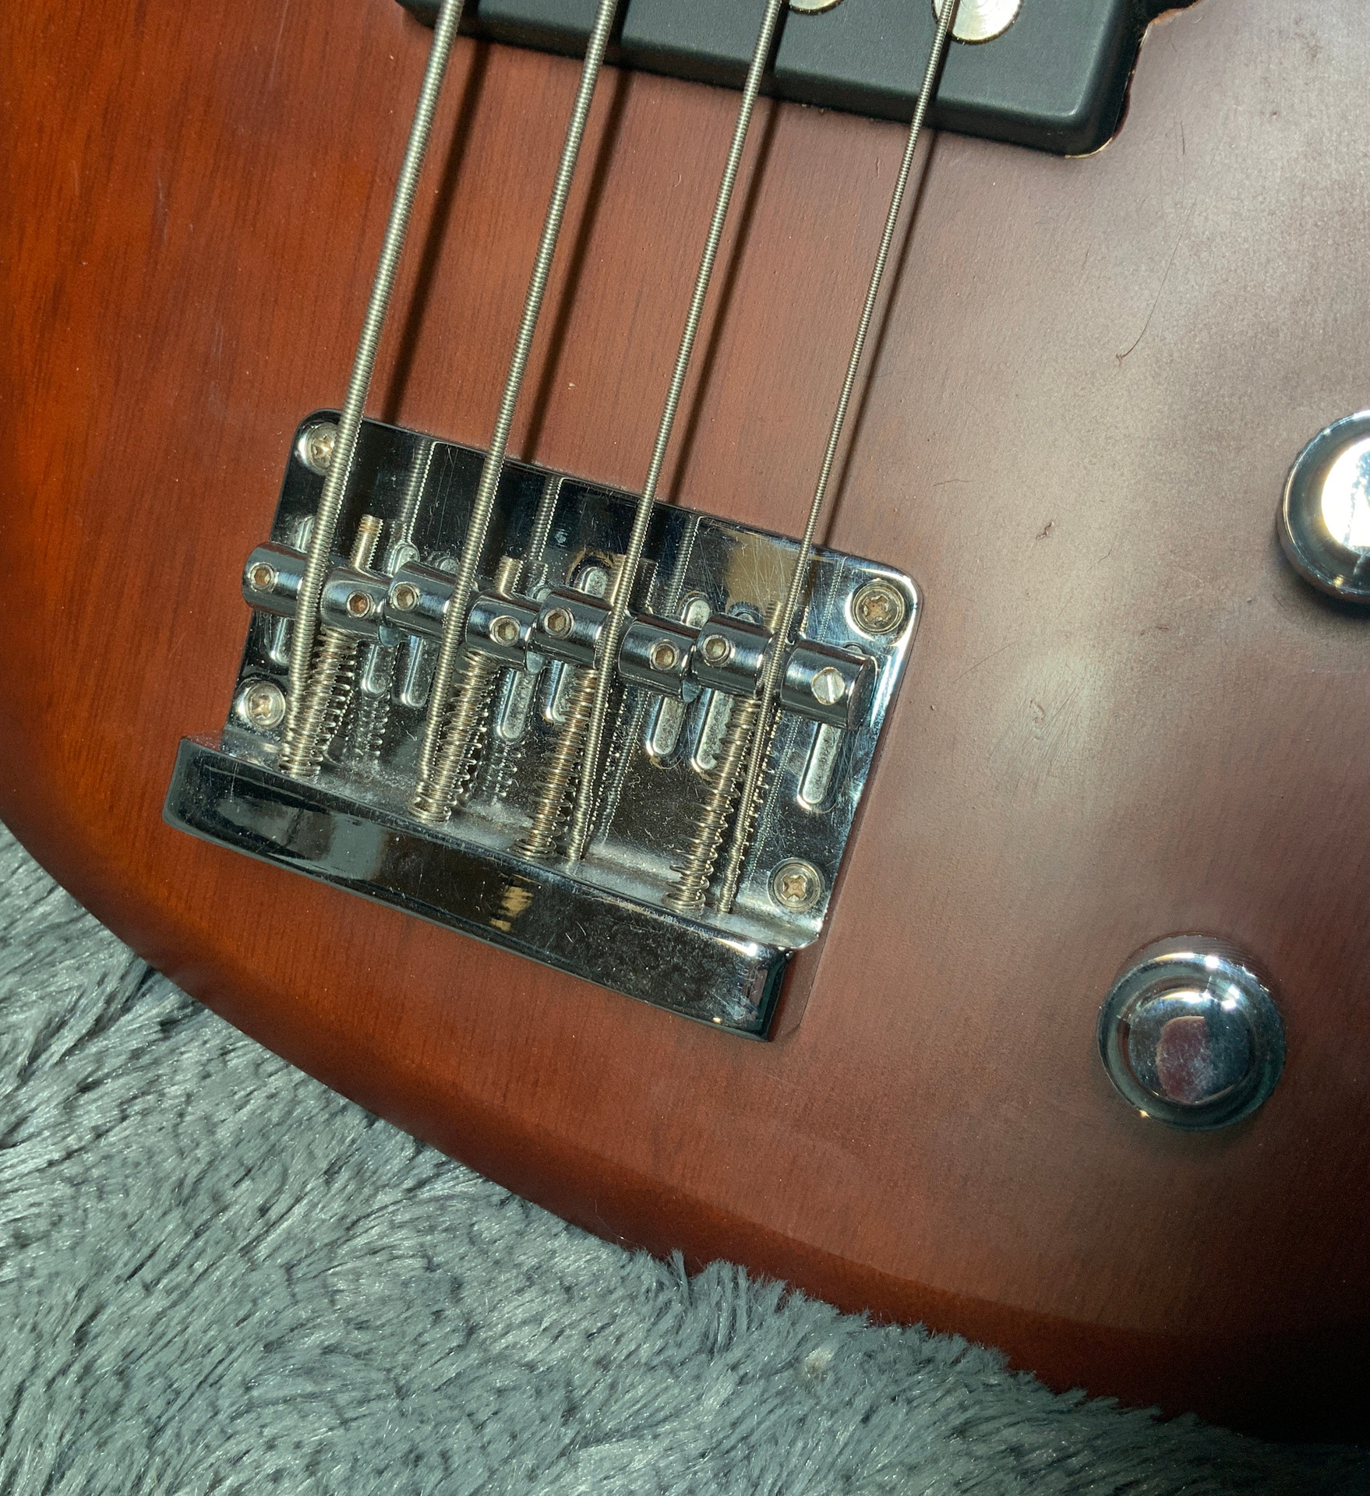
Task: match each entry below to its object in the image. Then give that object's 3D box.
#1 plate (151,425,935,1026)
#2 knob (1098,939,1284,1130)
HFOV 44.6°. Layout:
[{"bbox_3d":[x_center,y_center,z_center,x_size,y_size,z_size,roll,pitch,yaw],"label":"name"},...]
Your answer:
[{"bbox_3d":[-0.019,-0.005,0.195,0.081,0.012,0.054,18,98,16],"label":"plate"},{"bbox_3d":[0.052,0.029,0.171,0.018,0.017,0.018,1,93,18],"label":"knob"}]

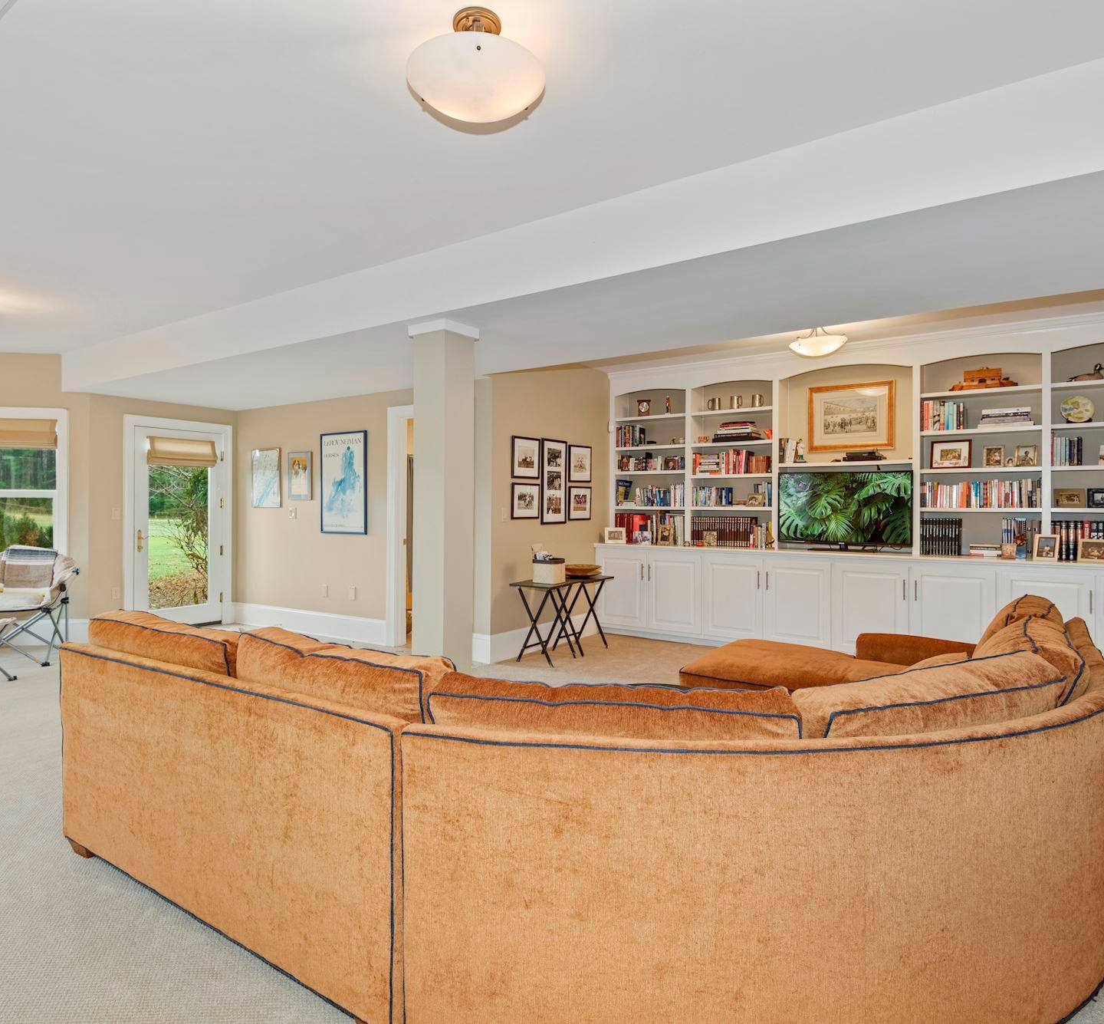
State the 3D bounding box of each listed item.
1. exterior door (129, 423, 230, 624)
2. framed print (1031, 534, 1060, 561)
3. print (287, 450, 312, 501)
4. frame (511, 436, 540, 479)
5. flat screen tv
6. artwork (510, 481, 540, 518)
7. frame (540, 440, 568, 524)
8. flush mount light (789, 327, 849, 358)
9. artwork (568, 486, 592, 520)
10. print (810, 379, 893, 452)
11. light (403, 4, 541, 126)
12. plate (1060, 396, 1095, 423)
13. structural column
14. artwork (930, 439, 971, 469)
[{"bbox_3d":[-3.924,0.176,7.221,0.080,2.110,0.990,1,0,34],"label":"exterior door"},{"bbox_3d":[3.572,0.264,4.925,0.050,0.195,0.155,0,0,-43],"label":"framed print"},{"bbox_3d":[-2.519,-0.358,6.829,0.345,0.475,0.030,0,0,34],"label":"print"},{"bbox_3d":[-0.230,-0.475,6.070,0.025,0.365,0.380,1,0,34],"label":"frame"},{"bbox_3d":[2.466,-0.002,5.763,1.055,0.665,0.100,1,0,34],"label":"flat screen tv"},{"bbox_3d":[-0.234,-0.091,5.944,0.030,0.305,0.400,0,0,34],"label":"artwork"},{"bbox_3d":[0.016,-0.276,6.314,0.030,0.770,0.405,0,0,34],"label":"frame"},{"bbox_3d":[1.977,-1.291,5.055,0.400,0.250,0.400,0,0,34],"label":"flush mount light"},{"bbox_3d":[0.289,-0.079,6.837,0.025,0.335,0.395,1,0,34],"label":"artwork"},{"bbox_3d":[2.651,-0.837,6.043,0.700,0.587,0.030,0,0,34],"label":"print"},{"bbox_3d":[-0.218,-1.299,1.993,0.405,0.250,0.405,0,0,0],"label":"light"},{"bbox_3d":[3.827,-0.742,4.965,0.198,0.192,0.055,1,0,34],"label":"plate"},{"bbox_3d":[-0.659,0.093,4.088,0.295,2.380,0.280,1,0,34],"label":"structural column"},{"bbox_3d":[3.222,-0.459,5.497,0.285,0.225,0.035,0,0,40],"label":"artwork"}]

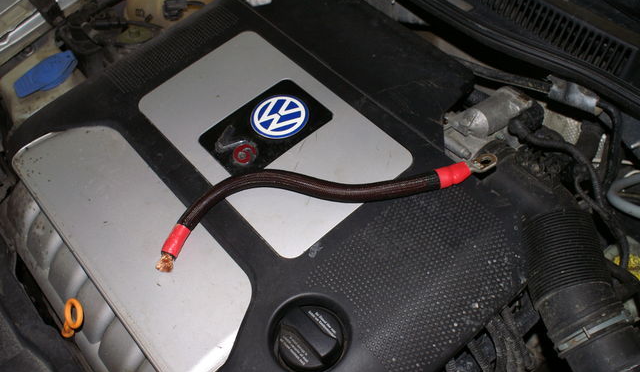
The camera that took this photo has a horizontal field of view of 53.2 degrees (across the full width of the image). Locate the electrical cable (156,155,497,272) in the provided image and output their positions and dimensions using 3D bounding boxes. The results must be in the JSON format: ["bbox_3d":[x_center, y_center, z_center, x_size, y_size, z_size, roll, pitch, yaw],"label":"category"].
[{"bbox_3d":[0.001,-0.001,0.727,0.393,0.026,0.106,-17,54,-3],"label":"electrical cable"}]

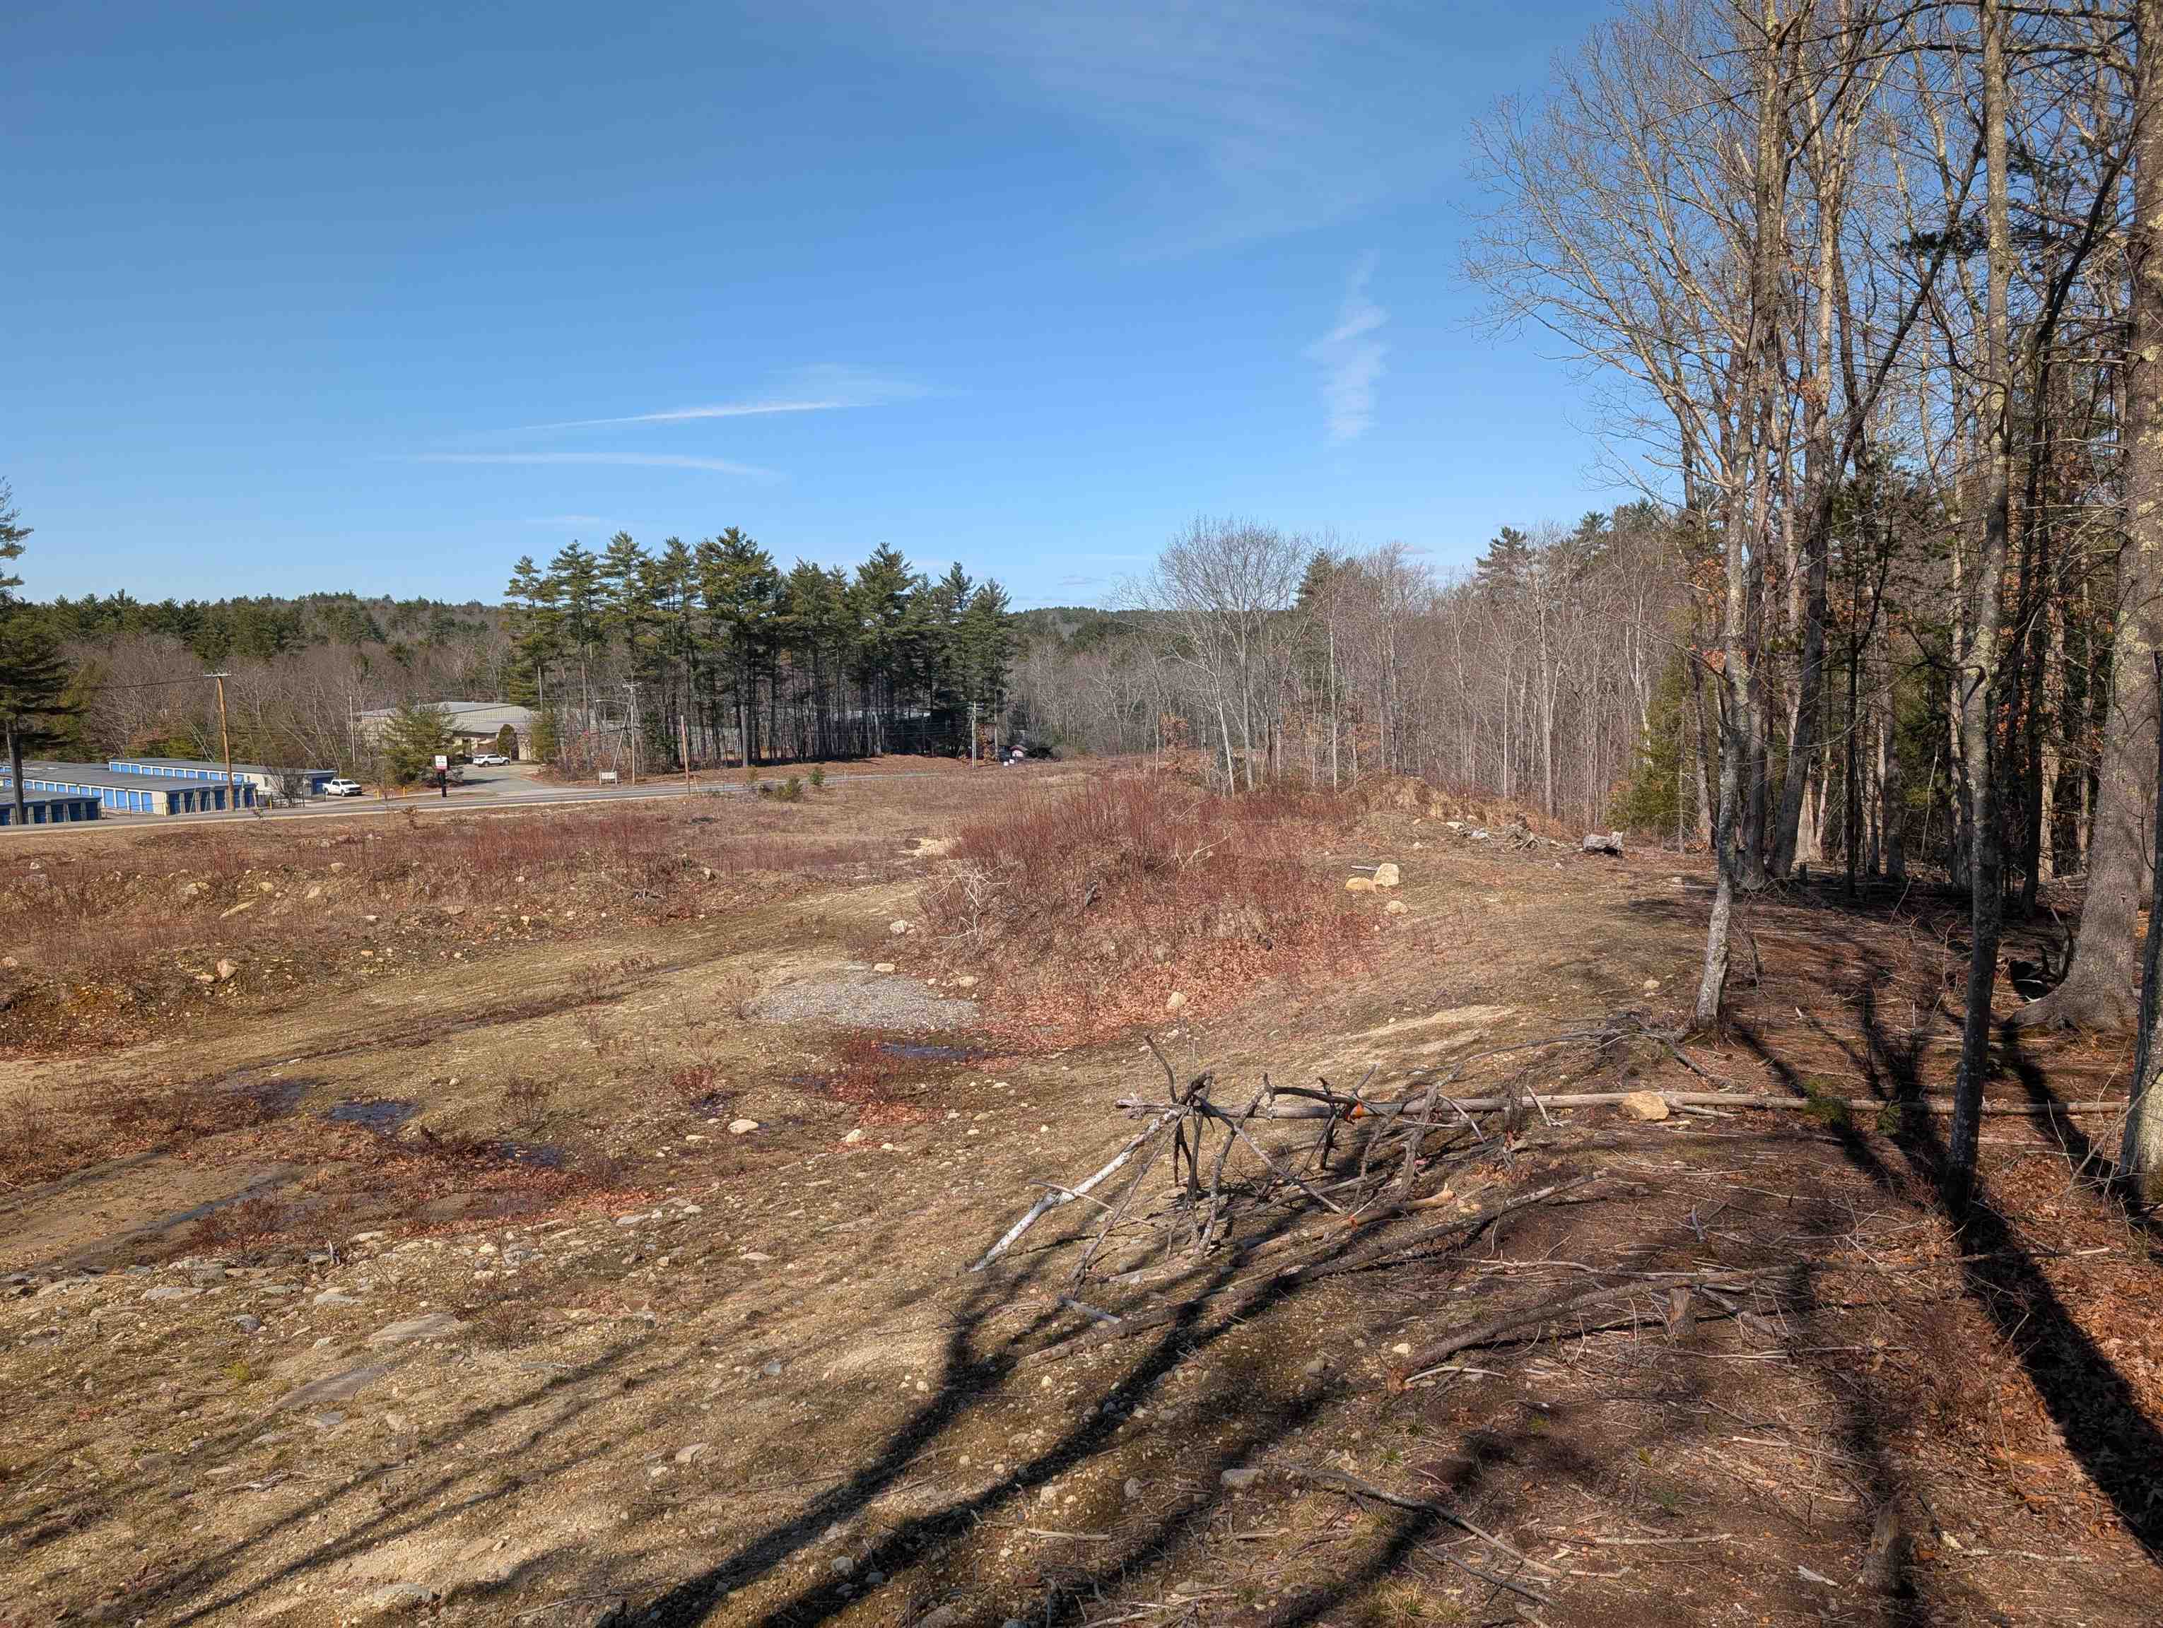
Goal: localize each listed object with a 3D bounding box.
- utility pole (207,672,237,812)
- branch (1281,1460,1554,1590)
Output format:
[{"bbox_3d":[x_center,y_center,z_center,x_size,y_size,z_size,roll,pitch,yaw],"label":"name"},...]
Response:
[{"bbox_3d":[-69.152,-5.762,121.447,2.500,11.314,0.400,0,6,20],"label":"utility pole"},{"bbox_3d":[1.078,2.210,4.816,0.170,0.090,1.024,0,0,-42],"label":"branch"}]

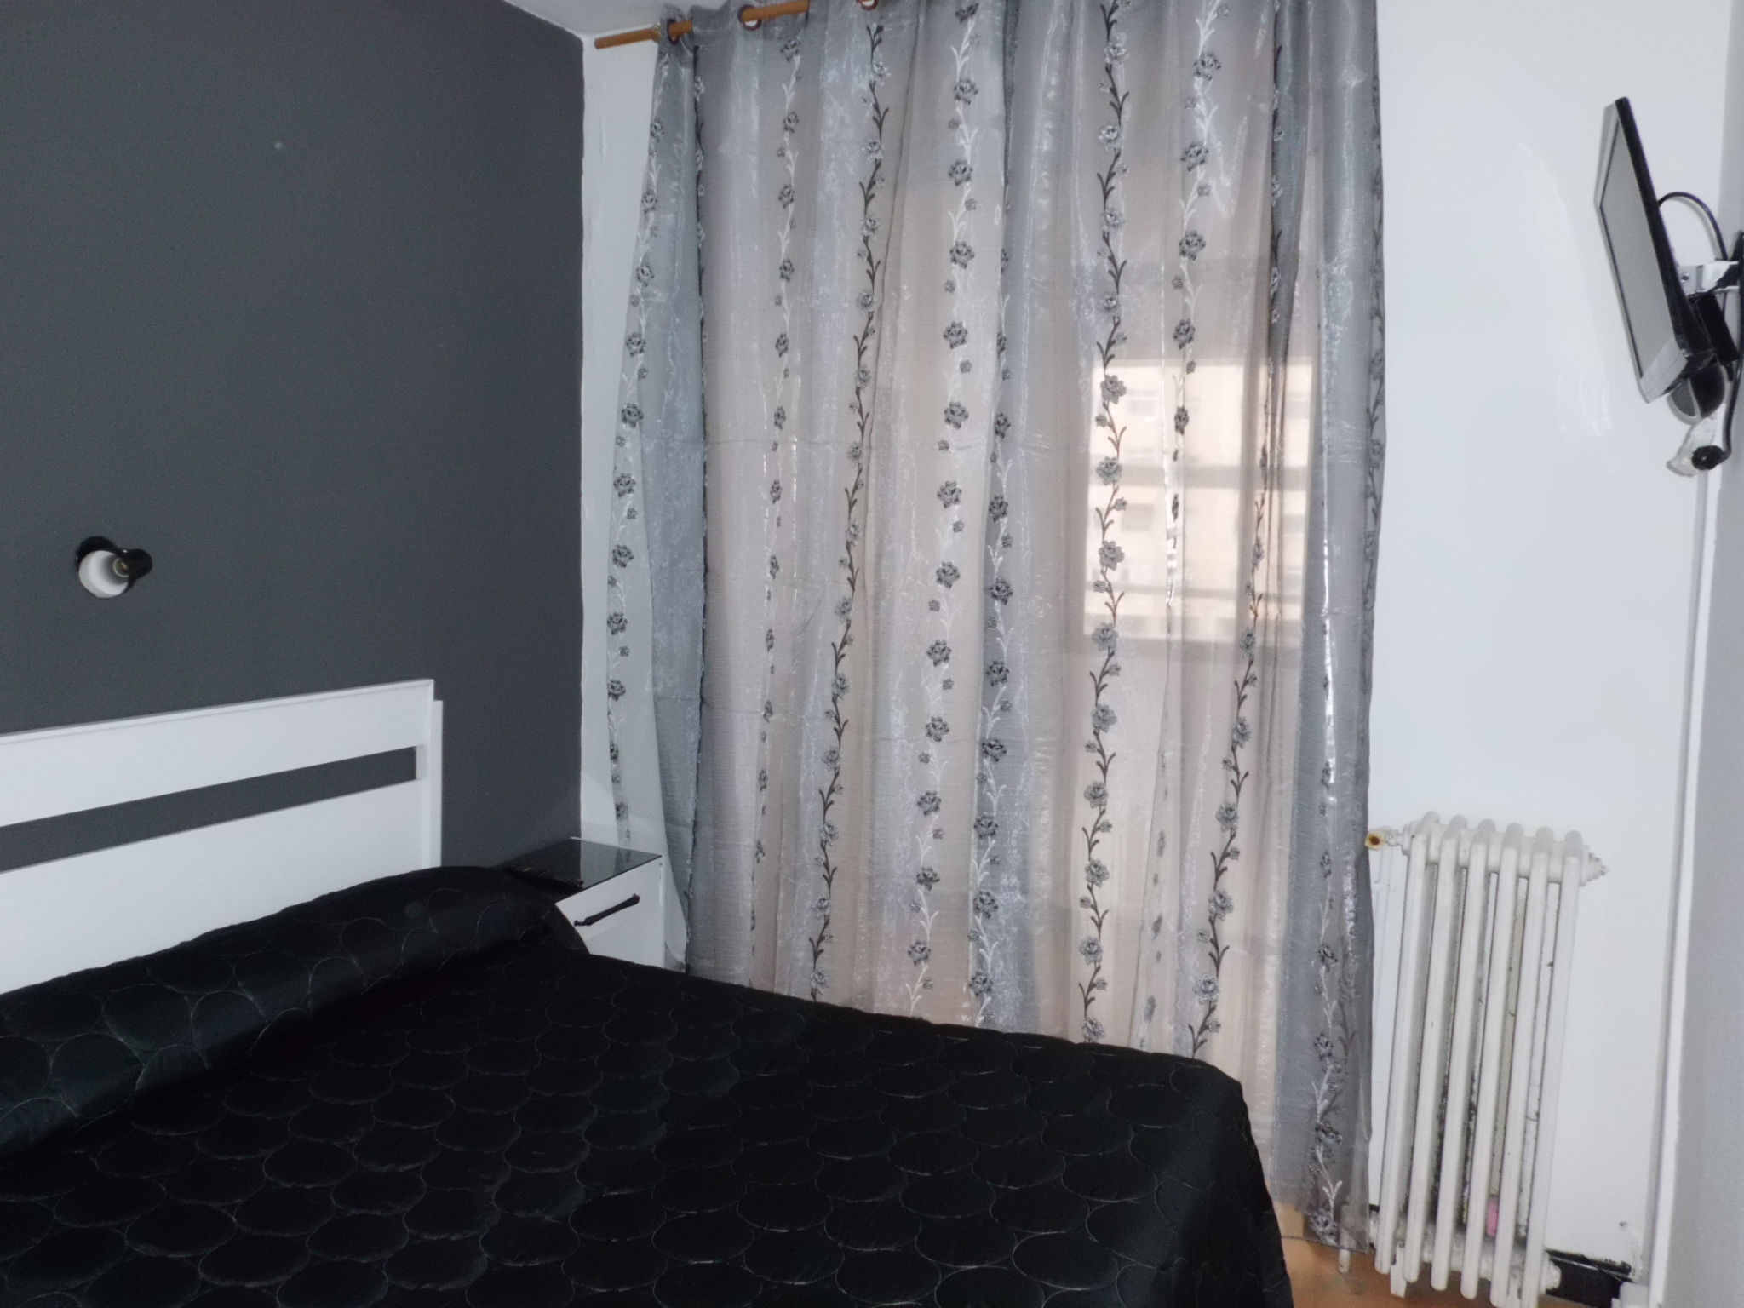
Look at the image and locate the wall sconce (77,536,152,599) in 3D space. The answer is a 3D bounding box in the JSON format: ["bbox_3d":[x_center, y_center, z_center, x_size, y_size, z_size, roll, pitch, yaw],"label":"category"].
[{"bbox_3d":[-1.355,-0.155,2.344,0.100,0.112,0.095,5,7,28],"label":"wall sconce"}]

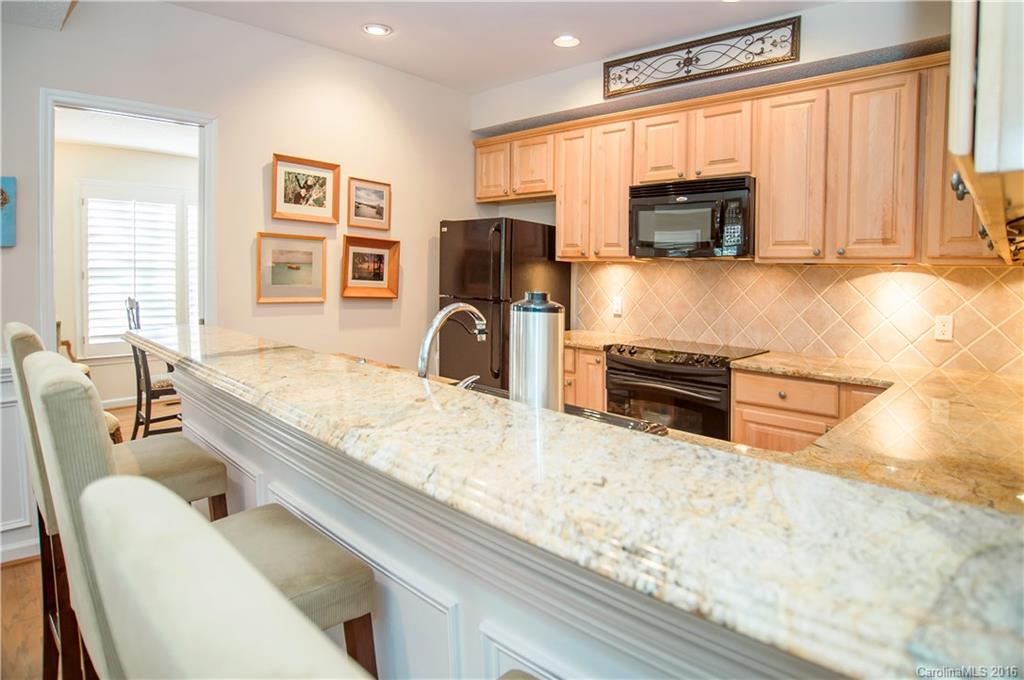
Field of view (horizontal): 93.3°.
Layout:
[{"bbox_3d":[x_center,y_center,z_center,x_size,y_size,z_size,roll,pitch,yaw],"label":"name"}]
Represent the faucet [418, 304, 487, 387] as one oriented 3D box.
[{"bbox_3d":[-0.150,0.070,1.440,0.100,0.360,0.240,5,5,42],"label":"faucet"}]

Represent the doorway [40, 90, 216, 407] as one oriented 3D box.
[{"bbox_3d":[-2.030,-0.100,2.650,0.150,2.200,0.800,5,5,43],"label":"doorway"}]

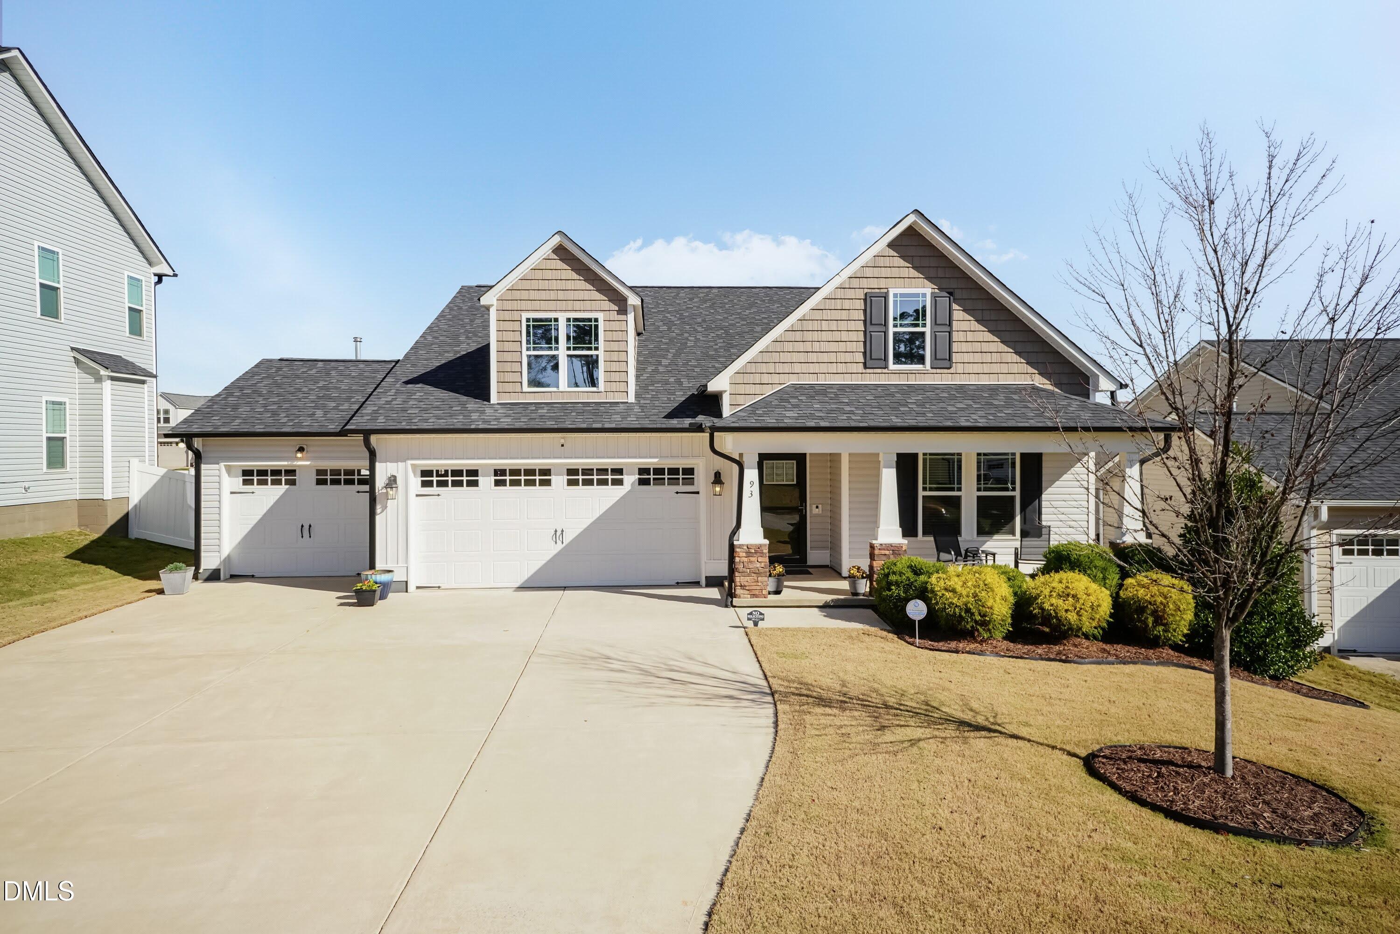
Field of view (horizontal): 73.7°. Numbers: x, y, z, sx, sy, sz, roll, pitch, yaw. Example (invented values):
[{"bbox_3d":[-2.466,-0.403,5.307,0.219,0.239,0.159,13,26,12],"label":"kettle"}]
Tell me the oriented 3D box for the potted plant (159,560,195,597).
[{"bbox_3d":[-8.780,1.860,15.700,0.440,0.490,0.430,0,0,-8],"label":"potted plant"}]

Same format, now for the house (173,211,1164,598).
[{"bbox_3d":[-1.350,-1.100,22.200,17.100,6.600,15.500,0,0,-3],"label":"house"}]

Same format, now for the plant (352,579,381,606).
[{"bbox_3d":[-5.160,1.945,14.500,0.360,0.390,0.350,0,0,-3],"label":"plant"}]

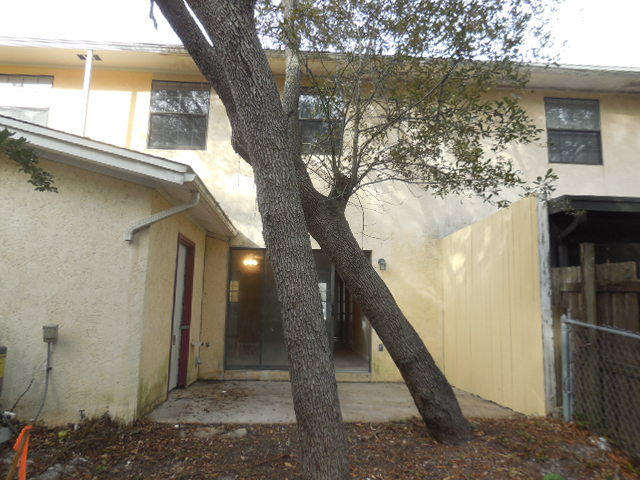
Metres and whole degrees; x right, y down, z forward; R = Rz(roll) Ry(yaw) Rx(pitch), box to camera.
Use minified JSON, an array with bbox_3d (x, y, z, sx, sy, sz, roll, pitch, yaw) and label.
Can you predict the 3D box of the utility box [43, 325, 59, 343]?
[{"bbox_3d":[-2.577,0.897,4.437,0.125,0.160,0.080,2,-9,-4],"label":"utility box"}]

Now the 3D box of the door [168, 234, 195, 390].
[{"bbox_3d":[-1.936,1.002,6.381,0.130,2.070,1.060,2,-9,-4],"label":"door"}]

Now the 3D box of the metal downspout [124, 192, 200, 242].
[{"bbox_3d":[-1.577,-0.230,4.643,0.690,0.510,0.130,2,-9,-4],"label":"metal downspout"}]

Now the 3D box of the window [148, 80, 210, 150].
[{"bbox_3d":[-2.534,-2.247,8.357,1.030,1.280,0.100,2,-9,-4],"label":"window"}]

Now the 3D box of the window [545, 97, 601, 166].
[{"bbox_3d":[4.865,-2.084,8.890,1.050,1.280,0.100,2,-9,-4],"label":"window"}]

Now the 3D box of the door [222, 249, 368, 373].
[{"bbox_3d":[-0.345,1.216,8.015,2.470,2.080,0.140,2,-9,-4],"label":"door"}]

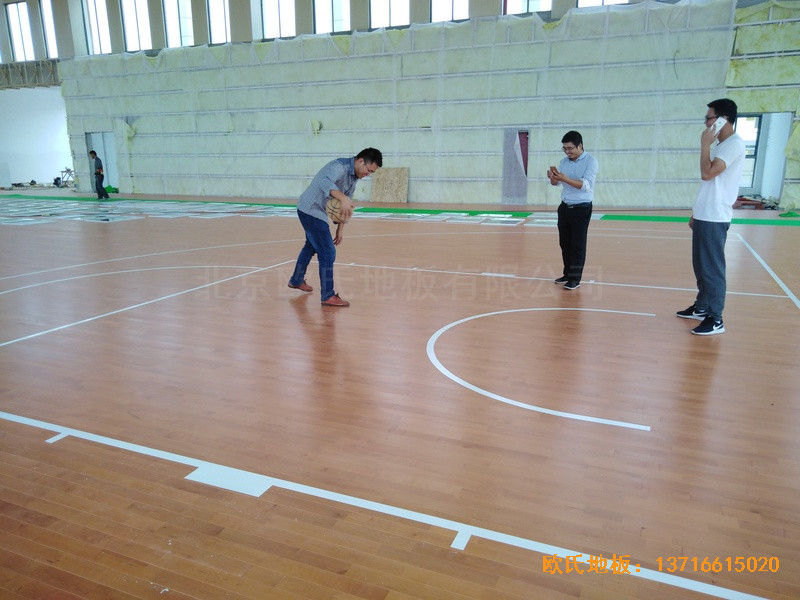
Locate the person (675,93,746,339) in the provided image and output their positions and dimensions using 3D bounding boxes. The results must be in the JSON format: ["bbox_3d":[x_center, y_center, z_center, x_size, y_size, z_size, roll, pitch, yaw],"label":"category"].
[{"bbox_3d":[2.466,-0.644,4.617,0.470,1.770,0.500,4,15,19],"label":"person"}]

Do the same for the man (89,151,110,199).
[{"bbox_3d":[-10.654,-4.389,20.442,0.620,1.660,0.520,-5,15,-18],"label":"man"}]

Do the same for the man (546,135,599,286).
[{"bbox_3d":[1.831,-0.956,6.170,0.460,1.650,0.490,-10,17,-36],"label":"man"}]

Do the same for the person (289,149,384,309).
[{"bbox_3d":[-0.633,-0.711,5.670,0.840,1.460,0.540,5,15,21],"label":"person"}]

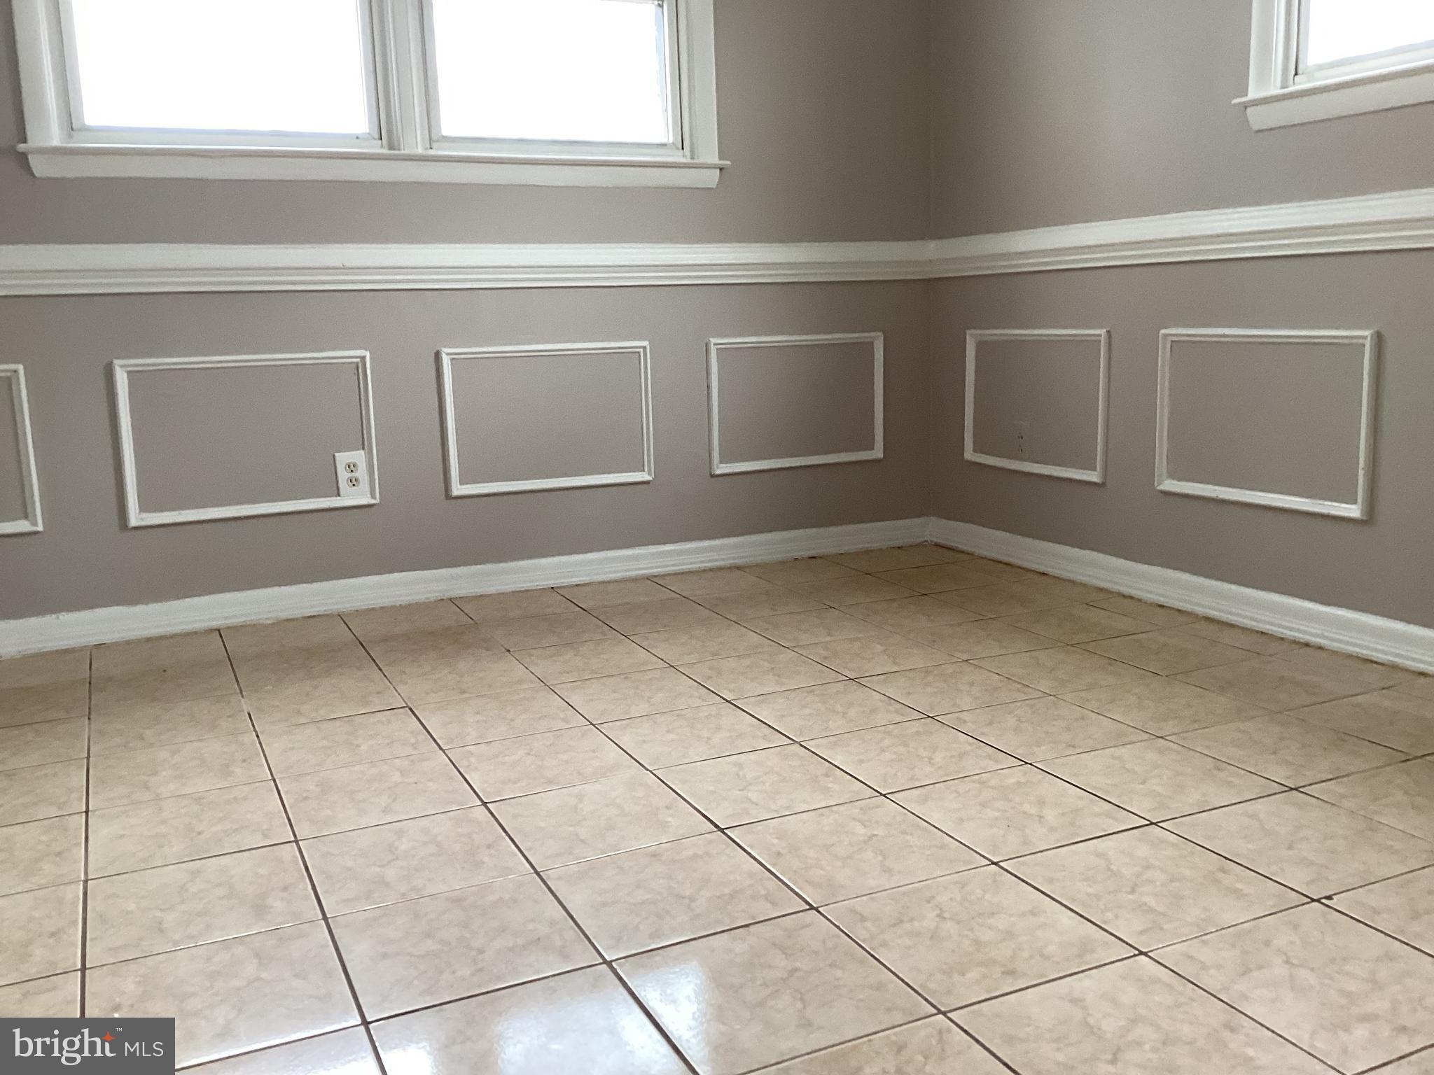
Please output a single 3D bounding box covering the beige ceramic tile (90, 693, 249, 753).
[{"bbox_3d":[-1.133,0.391,2.674,0.301,0.012,0.301,-6,11,-24],"label":"beige ceramic tile"}]

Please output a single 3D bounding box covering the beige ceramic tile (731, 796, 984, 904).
[{"bbox_3d":[0.209,0.477,1.958,0.298,0.010,0.298,-6,11,-24],"label":"beige ceramic tile"}]

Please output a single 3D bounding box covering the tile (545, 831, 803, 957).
[{"bbox_3d":[-0.066,0.507,1.832,0.297,0.010,0.297,-6,11,-24],"label":"tile"}]

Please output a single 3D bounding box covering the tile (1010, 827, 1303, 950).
[{"bbox_3d":[0.611,0.490,1.811,0.297,0.010,0.297,-6,11,-24],"label":"tile"}]

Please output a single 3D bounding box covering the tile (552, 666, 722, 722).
[{"bbox_3d":[-0.178,0.341,2.769,0.298,0.010,0.298,-6,11,-24],"label":"tile"}]

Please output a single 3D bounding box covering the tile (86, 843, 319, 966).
[{"bbox_3d":[-0.746,0.526,1.859,0.301,0.012,0.301,-6,11,-24],"label":"tile"}]

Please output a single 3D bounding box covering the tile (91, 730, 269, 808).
[{"bbox_3d":[-1.004,0.436,2.402,0.301,0.012,0.301,-6,11,-24],"label":"tile"}]

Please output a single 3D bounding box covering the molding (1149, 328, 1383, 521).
[{"bbox_3d":[1.290,-0.288,3.093,0.020,0.417,0.642,-6,11,-24],"label":"molding"}]

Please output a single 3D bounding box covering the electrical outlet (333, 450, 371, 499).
[{"bbox_3d":[-1.013,-0.174,3.575,0.077,0.122,0.010,-9,12,-23],"label":"electrical outlet"}]

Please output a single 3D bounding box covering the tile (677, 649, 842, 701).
[{"bbox_3d":[0.096,0.310,2.895,0.298,0.010,0.298,-6,11,-24],"label":"tile"}]

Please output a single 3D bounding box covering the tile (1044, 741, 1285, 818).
[{"bbox_3d":[0.757,0.415,2.207,0.297,0.010,0.297,-6,11,-24],"label":"tile"}]

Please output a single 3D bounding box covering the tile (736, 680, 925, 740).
[{"bbox_3d":[0.226,0.357,2.624,0.297,0.010,0.297,-6,11,-24],"label":"tile"}]

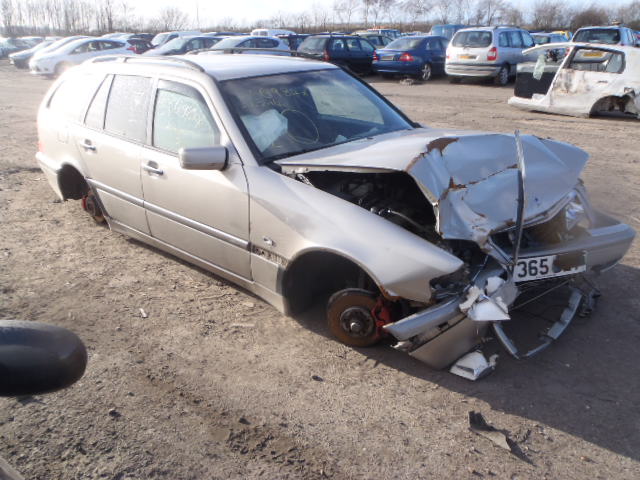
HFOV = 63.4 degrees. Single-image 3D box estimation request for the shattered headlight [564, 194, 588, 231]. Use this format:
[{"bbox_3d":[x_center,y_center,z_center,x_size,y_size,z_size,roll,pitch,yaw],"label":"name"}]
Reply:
[{"bbox_3d":[1.462,-0.159,2.952,0.120,0.190,0.170,18,28,39],"label":"shattered headlight"}]

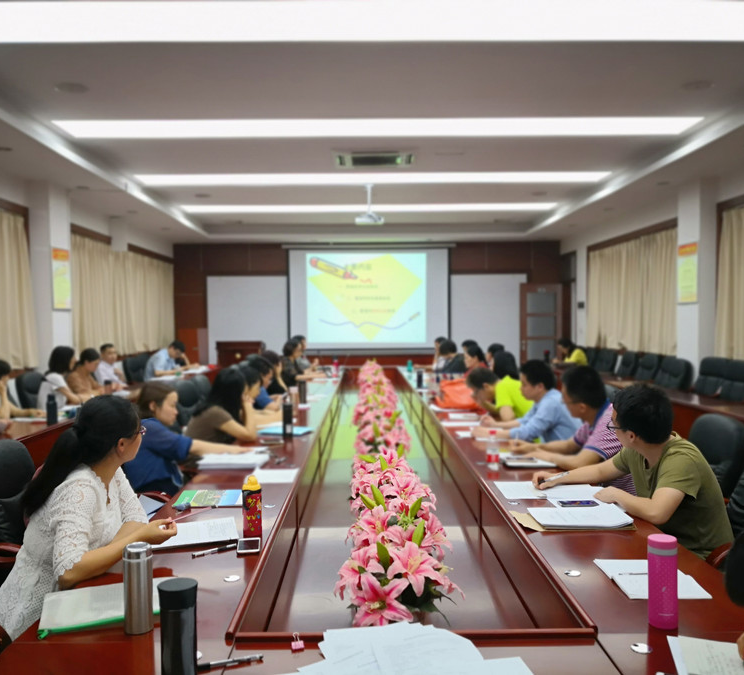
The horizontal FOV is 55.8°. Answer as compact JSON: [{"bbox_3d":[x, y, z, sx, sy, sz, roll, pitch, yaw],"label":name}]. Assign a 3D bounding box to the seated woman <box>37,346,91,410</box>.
[{"bbox_3d":[-2.831,0.736,6.429,0.800,1.250,0.500,-1,1,-16],"label":"seated woman"}]

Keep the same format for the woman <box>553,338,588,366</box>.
[{"bbox_3d":[3.204,0.623,11.260,0.780,1.200,0.480,0,1,-1],"label":"woman"}]

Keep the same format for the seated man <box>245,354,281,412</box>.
[{"bbox_3d":[-1.073,0.764,5.903,0.800,1.200,0.500,0,1,-1],"label":"seated man"}]

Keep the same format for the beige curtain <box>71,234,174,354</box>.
[{"bbox_3d":[-3.565,-0.551,10.552,0.140,1.480,4.700,0,1,-1],"label":"beige curtain"}]

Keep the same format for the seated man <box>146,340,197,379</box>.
[{"bbox_3d":[-2.817,0.639,9.589,0.750,1.200,0.620,0,1,8],"label":"seated man"}]

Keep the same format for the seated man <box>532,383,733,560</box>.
[{"bbox_3d":[0.968,0.779,2.591,0.740,1.230,0.580,-1,2,-20],"label":"seated man"}]

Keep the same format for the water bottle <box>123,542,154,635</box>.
[{"bbox_3d":[-0.547,0.591,1.662,0.069,0.198,0.069,0,1,-1],"label":"water bottle"}]

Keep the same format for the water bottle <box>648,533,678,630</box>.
[{"bbox_3d":[0.678,0.562,1.632,0.067,0.206,0.067,0,1,-1],"label":"water bottle"}]

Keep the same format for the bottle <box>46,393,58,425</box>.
[{"bbox_3d":[-2.330,0.524,5.101,0.073,0.213,0.073,0,1,-1],"label":"bottle"}]

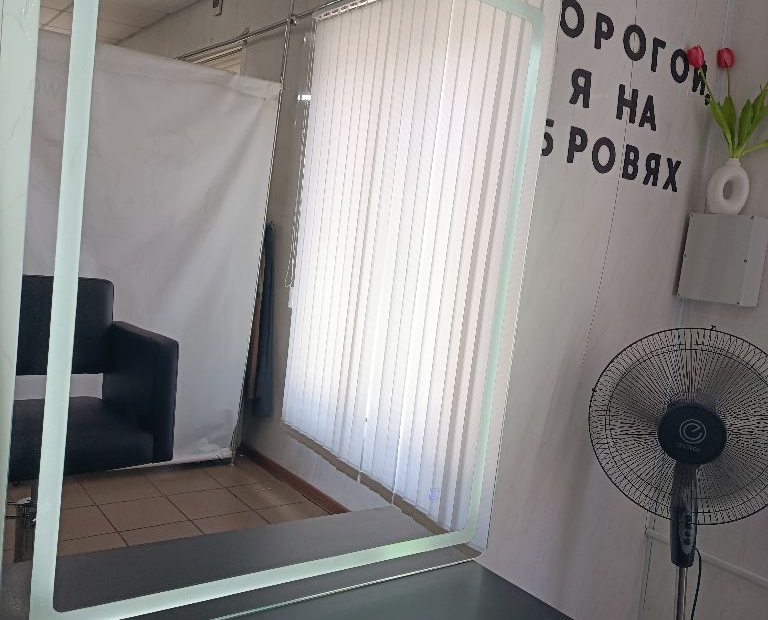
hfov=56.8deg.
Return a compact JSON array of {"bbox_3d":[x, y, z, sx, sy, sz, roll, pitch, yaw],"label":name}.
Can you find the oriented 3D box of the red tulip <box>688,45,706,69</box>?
[{"bbox_3d":[0.767,-0.621,1.742,0.039,0.057,0.039,-11,12,27],"label":"red tulip"}]

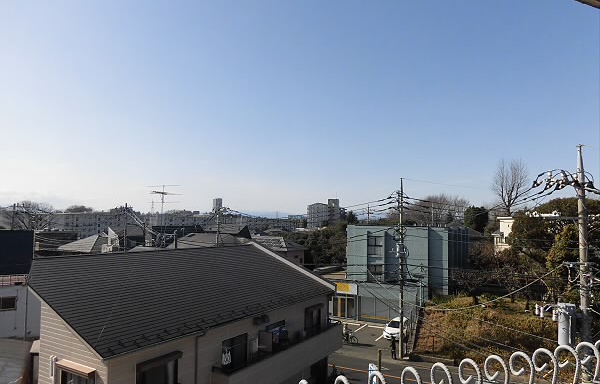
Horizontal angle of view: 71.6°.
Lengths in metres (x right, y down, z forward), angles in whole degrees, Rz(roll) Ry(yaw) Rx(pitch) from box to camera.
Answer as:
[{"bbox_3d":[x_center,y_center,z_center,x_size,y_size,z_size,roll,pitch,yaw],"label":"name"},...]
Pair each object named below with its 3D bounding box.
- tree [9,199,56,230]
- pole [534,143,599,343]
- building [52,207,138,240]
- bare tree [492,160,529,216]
[{"bbox_3d":[-67.139,9.421,104.606,10.500,15.000,10.500,2,-4,-33],"label":"tree"},{"bbox_3d":[7.800,4.660,12.119,1.800,12.300,1.000,0,-4,6],"label":"pole"},{"bbox_3d":[-92.418,16.492,187.320,40.000,13.000,9.500,0,-4,-6],"label":"building"},{"bbox_3d":[34.409,3.687,67.905,5.500,18.000,5.500,-2,-4,27],"label":"bare tree"}]

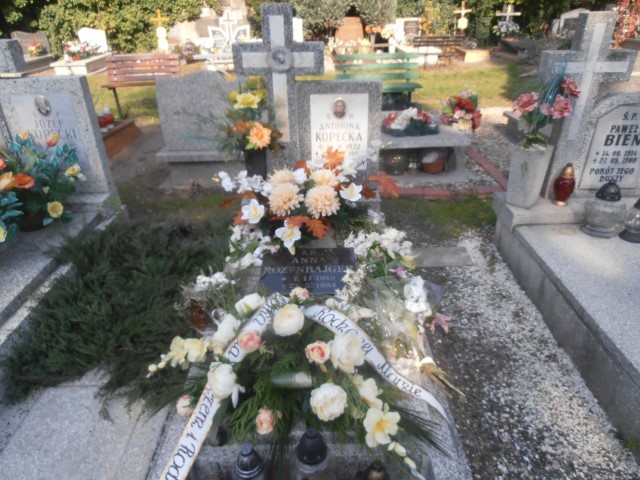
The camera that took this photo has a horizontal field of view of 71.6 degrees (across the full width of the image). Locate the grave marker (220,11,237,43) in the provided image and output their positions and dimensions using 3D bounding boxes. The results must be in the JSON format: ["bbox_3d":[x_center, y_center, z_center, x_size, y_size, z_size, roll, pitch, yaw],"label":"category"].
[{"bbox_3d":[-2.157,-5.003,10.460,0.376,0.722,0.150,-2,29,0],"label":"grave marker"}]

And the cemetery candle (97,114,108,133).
[{"bbox_3d":[-2.502,-1.352,5.099,0.115,0.220,0.115,-1,29,0],"label":"cemetery candle"}]

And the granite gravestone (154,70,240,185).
[{"bbox_3d":[-0.924,-0.995,4.003,0.920,1.000,0.320,-1,29,0],"label":"granite gravestone"}]

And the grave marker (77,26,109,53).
[{"bbox_3d":[-6.013,-5.284,11.736,0.680,0.630,0.160,-5,29,-7],"label":"grave marker"}]

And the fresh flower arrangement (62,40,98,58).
[{"bbox_3d":[-5.349,-4.253,9.910,0.798,0.369,0.500,-2,29,0],"label":"fresh flower arrangement"}]

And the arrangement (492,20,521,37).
[{"bbox_3d":[5.455,-6.183,13.000,0.780,0.450,0.420,0,28,1],"label":"arrangement"}]

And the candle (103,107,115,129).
[{"bbox_3d":[-2.257,-1.306,4.735,0.121,0.231,0.125,-2,29,0],"label":"candle"}]

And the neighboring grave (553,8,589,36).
[{"bbox_3d":[5.495,-4.688,9.618,0.917,0.590,0.220,-2,29,0],"label":"neighboring grave"}]

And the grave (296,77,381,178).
[{"bbox_3d":[0.120,-0.695,2.962,0.530,0.710,0.120,-1,29,0],"label":"grave"}]

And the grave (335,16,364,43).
[{"bbox_3d":[0.817,-5.837,12.400,0.840,0.740,0.150,0,28,1],"label":"grave"}]

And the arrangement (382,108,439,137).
[{"bbox_3d":[0.821,-1.082,4.070,0.520,0.245,0.300,-1,29,0],"label":"arrangement"}]

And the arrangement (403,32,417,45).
[{"bbox_3d":[2.469,-5.527,12.170,0.420,0.360,0.360,-1,29,0],"label":"arrangement"}]

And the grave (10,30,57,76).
[{"bbox_3d":[-7.551,-4.899,11.413,1.000,0.910,1.400,-5,29,-7],"label":"grave"}]

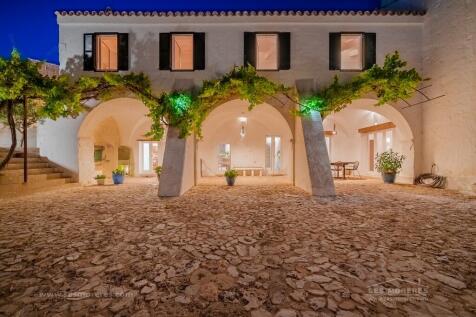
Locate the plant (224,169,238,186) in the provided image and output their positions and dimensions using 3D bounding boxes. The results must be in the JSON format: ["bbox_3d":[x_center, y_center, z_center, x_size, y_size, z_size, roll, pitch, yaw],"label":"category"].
[{"bbox_3d":[-0.250,0.780,8.150,0.560,0.730,0.560,0,0,0],"label":"plant"}]

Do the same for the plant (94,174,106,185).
[{"bbox_3d":[-5.780,0.900,8.350,0.460,0.440,0.460,0,0,0],"label":"plant"}]

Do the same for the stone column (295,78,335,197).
[{"bbox_3d":[2.690,-1.030,7.100,0.760,4.400,1.900,0,0,0],"label":"stone column"}]

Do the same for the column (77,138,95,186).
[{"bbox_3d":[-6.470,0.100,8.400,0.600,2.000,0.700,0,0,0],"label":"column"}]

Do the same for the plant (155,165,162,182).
[{"bbox_3d":[-3.450,0.720,8.850,0.540,0.760,0.540,0,0,0],"label":"plant"}]

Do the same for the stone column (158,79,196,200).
[{"bbox_3d":[-2.160,-1.030,7.100,0.740,4.400,1.900,0,0,0],"label":"stone column"}]

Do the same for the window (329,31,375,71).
[{"bbox_3d":[4.720,-4.370,8.080,1.880,1.550,0.160,0,0,0],"label":"window"}]

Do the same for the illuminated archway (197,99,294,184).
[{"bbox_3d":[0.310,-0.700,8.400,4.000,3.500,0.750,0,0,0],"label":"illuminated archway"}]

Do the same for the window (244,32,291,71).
[{"bbox_3d":[1.205,-4.370,8.080,1.880,1.550,0.160,0,0,0],"label":"window"}]

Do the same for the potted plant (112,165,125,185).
[{"bbox_3d":[-5.060,0.700,8.400,0.500,0.800,0.500,0,0,0],"label":"potted plant"}]

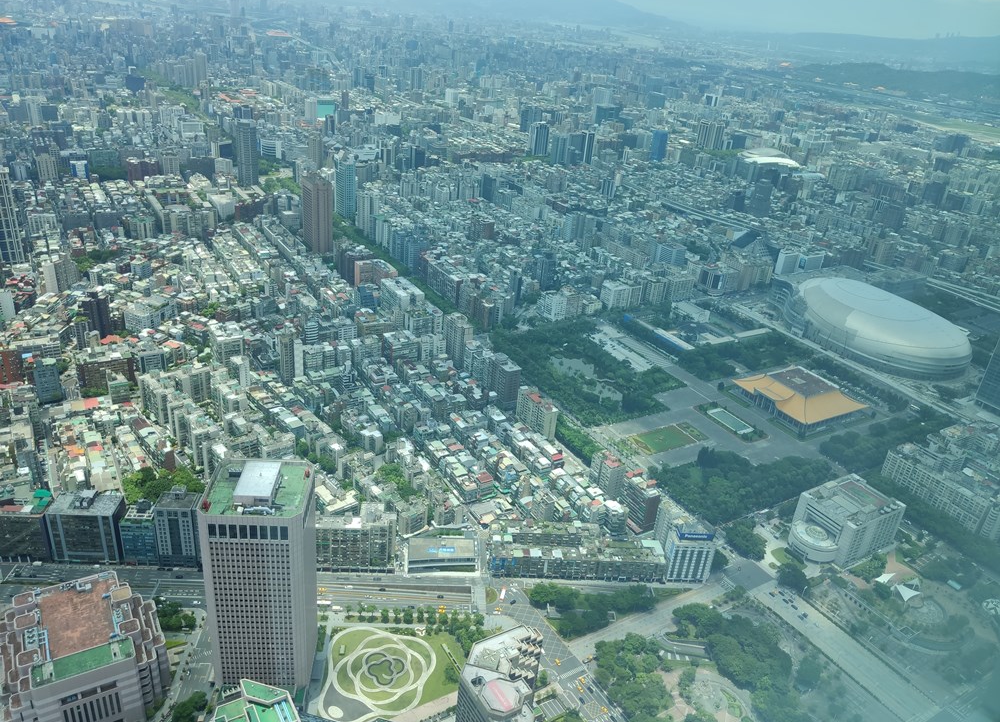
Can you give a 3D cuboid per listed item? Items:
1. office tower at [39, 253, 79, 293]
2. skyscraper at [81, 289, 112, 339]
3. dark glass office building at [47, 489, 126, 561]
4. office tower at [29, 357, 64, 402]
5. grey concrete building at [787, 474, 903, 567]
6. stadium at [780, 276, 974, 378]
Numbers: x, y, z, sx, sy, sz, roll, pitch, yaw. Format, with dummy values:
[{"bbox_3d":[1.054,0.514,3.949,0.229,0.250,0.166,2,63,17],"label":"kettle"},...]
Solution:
[{"bbox_3d":[-540.370,-105.030,927.770,14.730,43.740,39.460,9,26,6],"label":"office tower"},{"bbox_3d":[-441.990,-51.670,824.840,26.470,52.150,22.000,-11,31,-31],"label":"skyscraper"},{"bbox_3d":[-287.740,116.750,527.070,42.830,44.830,23.540,3,26,-7],"label":"dark glass office building"},{"bbox_3d":[-423.670,17.110,703.000,20.250,39.400,19.000,-12,31,-33],"label":"office tower"},{"bbox_3d":[283.620,132.490,621.190,83.930,40.100,50.570,-10,30,-30],"label":"grey concrete building"},{"bbox_3d":[511.550,-56.310,1017.470,186.000,64.000,252.000,-9,30,-27],"label":"stadium"}]

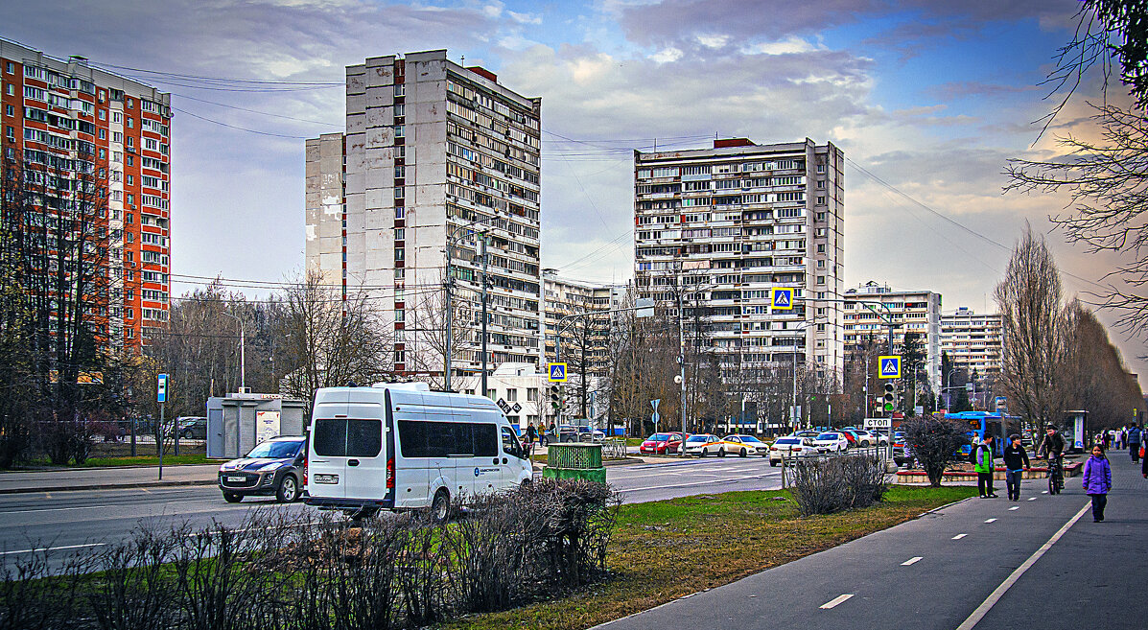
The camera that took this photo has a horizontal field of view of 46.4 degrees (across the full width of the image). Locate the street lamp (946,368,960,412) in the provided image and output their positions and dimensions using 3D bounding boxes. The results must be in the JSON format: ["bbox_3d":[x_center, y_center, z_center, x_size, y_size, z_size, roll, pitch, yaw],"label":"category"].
[{"bbox_3d":[57.381,13.719,202.572,1.900,11.200,0.900,-2,-5,24],"label":"street lamp"}]

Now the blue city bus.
[{"bbox_3d":[26.720,7.825,86.702,2.550,3.000,12.000,-3,-6,28],"label":"blue city bus"}]

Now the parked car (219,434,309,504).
[{"bbox_3d":[-7.420,4.075,35.750,1.830,1.690,4.600,-2,-4,24],"label":"parked car"}]

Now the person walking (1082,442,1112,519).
[{"bbox_3d":[9.295,2.984,23.800,0.480,1.370,0.320,-1,-4,14],"label":"person walking"}]

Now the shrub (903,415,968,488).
[{"bbox_3d":[10.277,3.875,38.108,1.950,2.050,1.900,-1,-5,15],"label":"shrub"}]

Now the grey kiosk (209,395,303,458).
[{"bbox_3d":[-14.200,4.980,60.200,2.100,2.850,4.150,-3,-5,31],"label":"grey kiosk"}]

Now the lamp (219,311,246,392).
[{"bbox_3d":[-22.405,4.002,87.983,1.800,8.400,0.300,-1,-5,14],"label":"lamp"}]

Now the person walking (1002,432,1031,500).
[{"bbox_3d":[10.145,3.510,30.800,0.560,1.500,0.340,-1,-4,13],"label":"person walking"}]

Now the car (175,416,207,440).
[{"bbox_3d":[-29.200,8.858,104.500,1.820,1.650,4.500,-3,-5,40],"label":"car"}]

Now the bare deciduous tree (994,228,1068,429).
[{"bbox_3d":[27.012,1.482,79.167,4.500,13.700,4.500,-2,-5,19],"label":"bare deciduous tree"}]

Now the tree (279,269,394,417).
[{"bbox_3d":[-12.430,2.250,70.067,6.200,9.600,6.000,1,-5,-10],"label":"tree"}]

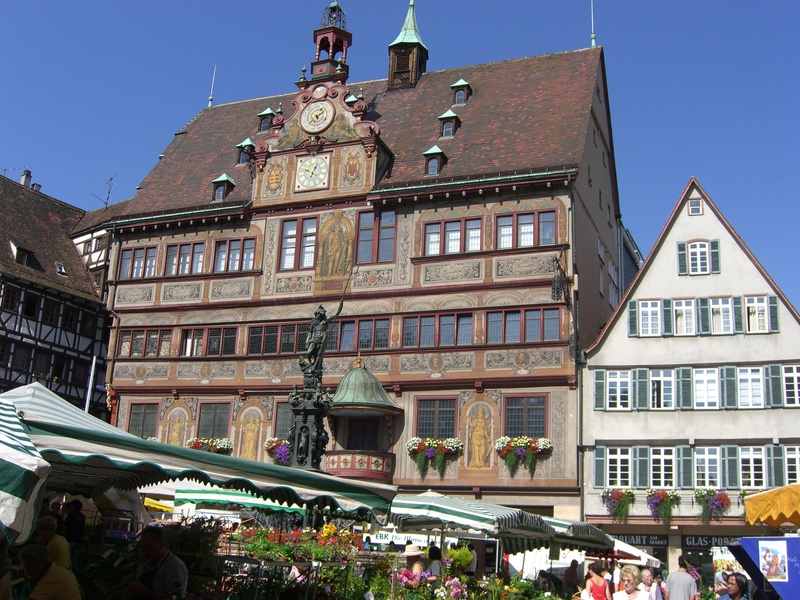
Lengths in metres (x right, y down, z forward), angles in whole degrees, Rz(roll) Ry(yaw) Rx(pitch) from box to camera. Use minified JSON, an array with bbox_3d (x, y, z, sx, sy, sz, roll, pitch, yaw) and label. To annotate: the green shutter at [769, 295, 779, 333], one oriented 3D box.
[{"bbox_3d":[13.530,0.487,31.817,0.340,1.395,0.070,-3,-17,21],"label":"green shutter"}]

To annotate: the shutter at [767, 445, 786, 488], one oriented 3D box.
[{"bbox_3d":[12.706,5.619,29.637,0.622,1.469,0.080,-4,-18,24],"label":"shutter"}]

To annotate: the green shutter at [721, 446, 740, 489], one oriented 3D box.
[{"bbox_3d":[11.367,5.739,30.226,0.631,1.515,0.080,-4,-18,24],"label":"green shutter"}]

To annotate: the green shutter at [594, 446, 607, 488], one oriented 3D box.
[{"bbox_3d":[7.309,6.097,32.015,0.450,1.531,0.080,-4,-18,24],"label":"green shutter"}]

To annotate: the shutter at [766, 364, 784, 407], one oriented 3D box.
[{"bbox_3d":[13.323,3.063,31.126,0.459,1.558,0.070,-3,-17,21],"label":"shutter"}]

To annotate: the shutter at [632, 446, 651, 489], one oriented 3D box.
[{"bbox_3d":[8.643,5.976,31.428,0.630,1.557,0.080,-4,-18,24],"label":"shutter"}]

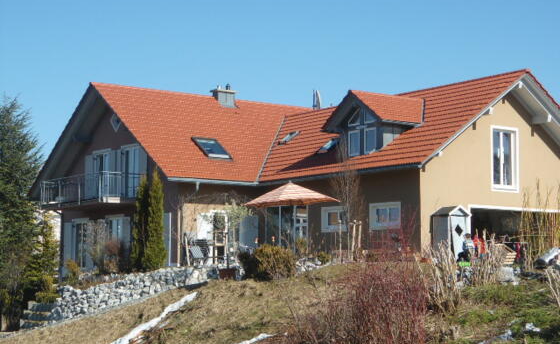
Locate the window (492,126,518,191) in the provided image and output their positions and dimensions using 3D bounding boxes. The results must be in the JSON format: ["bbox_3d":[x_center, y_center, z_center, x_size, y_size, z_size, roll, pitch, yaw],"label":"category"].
[{"bbox_3d":[7.666,-0.413,40.872,1.280,2.189,0.160,4,-7,-36],"label":"window"}]

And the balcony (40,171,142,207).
[{"bbox_3d":[-7.351,0.815,47.006,1.894,1.139,5.094,4,-7,-36],"label":"balcony"}]

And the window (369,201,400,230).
[{"bbox_3d":[3.529,1.484,39.818,0.160,0.922,1.613,4,-7,-36],"label":"window"}]

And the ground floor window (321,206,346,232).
[{"bbox_3d":[1.963,1.665,41.988,0.160,0.883,1.549,4,-7,-36],"label":"ground floor window"}]

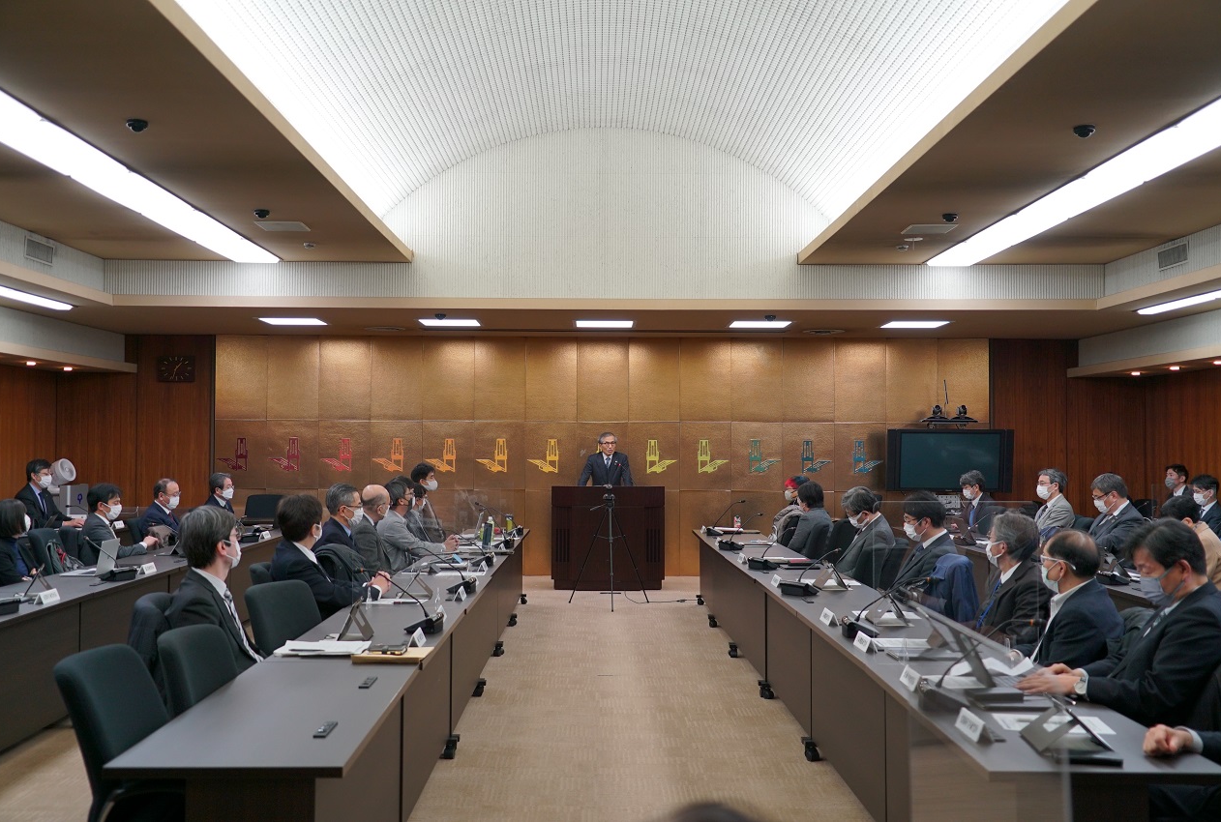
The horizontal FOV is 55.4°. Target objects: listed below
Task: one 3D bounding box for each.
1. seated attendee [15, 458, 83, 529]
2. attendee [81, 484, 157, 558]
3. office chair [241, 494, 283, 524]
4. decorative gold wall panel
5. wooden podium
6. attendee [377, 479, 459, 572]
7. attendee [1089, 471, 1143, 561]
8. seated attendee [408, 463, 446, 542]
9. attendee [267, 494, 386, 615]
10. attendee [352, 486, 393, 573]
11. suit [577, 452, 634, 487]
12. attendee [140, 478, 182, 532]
[{"bbox_3d":[-5.052,1.155,10.649,0.760,1.370,0.540,0,-2,7],"label":"seated attendee"},{"bbox_3d":[-3.472,1.132,8.172,0.700,1.240,0.520,0,-2,-1],"label":"attendee"},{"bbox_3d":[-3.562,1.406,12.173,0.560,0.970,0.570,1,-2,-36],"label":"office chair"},{"bbox_3d":[-0.071,0.535,13.620,9.033,2.804,0.070,0,-2,-1],"label":"decorative gold wall panel"},{"bbox_3d":[-0.024,1.358,12.554,1.200,1.090,0.580,0,-2,-1],"label":"wooden podium"},{"bbox_3d":[-1.388,1.157,8.676,0.790,1.280,0.520,1,-2,-31],"label":"attendee"},{"bbox_3d":[3.362,1.095,7.944,0.700,1.330,0.520,0,-2,-1],"label":"attendee"},{"bbox_3d":[-1.571,1.153,10.348,0.720,1.340,0.500,0,-2,-1],"label":"seated attendee"},{"bbox_3d":[-1.411,1.076,6.131,0.780,1.290,0.540,1,-2,-31],"label":"attendee"},{"bbox_3d":[-1.370,1.129,7.744,0.760,1.280,0.510,1,-2,-21],"label":"attendee"},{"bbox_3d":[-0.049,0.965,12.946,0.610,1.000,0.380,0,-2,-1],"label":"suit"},{"bbox_3d":[-3.503,1.187,9.669,0.760,1.260,0.520,0,-2,1],"label":"attendee"}]

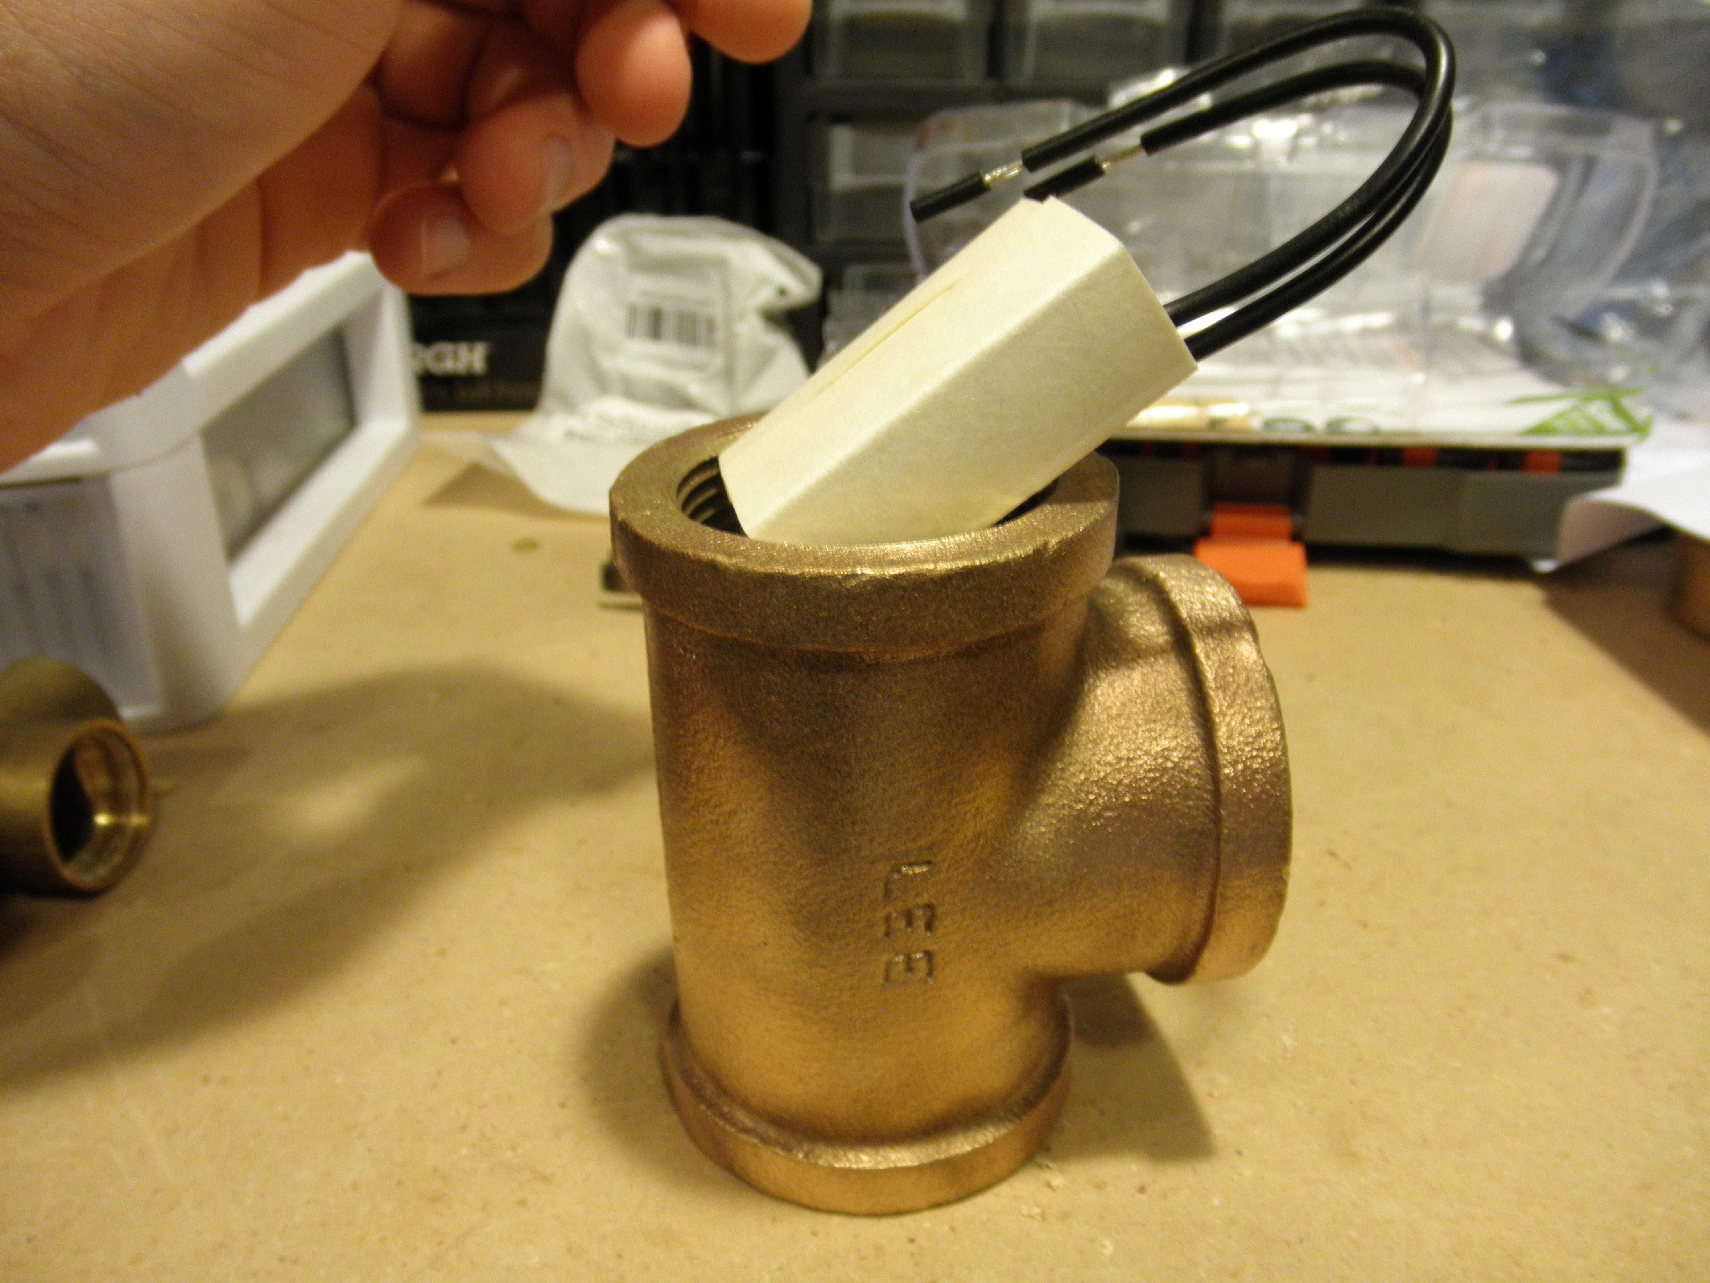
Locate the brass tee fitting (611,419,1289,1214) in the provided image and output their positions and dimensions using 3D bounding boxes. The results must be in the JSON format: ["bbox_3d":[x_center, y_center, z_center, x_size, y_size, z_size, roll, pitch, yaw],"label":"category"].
[{"bbox_3d":[0.009,0.018,0.168,0.068,0.081,0.054,-5,26,-9],"label":"brass tee fitting"}]

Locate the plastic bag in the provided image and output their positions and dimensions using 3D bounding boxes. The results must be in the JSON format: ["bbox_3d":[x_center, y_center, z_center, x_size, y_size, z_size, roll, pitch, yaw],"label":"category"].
[{"bbox_3d":[-0.068,-0.085,0.401,0.124,0.064,0.107,-1,26,0],"label":"plastic bag"}]

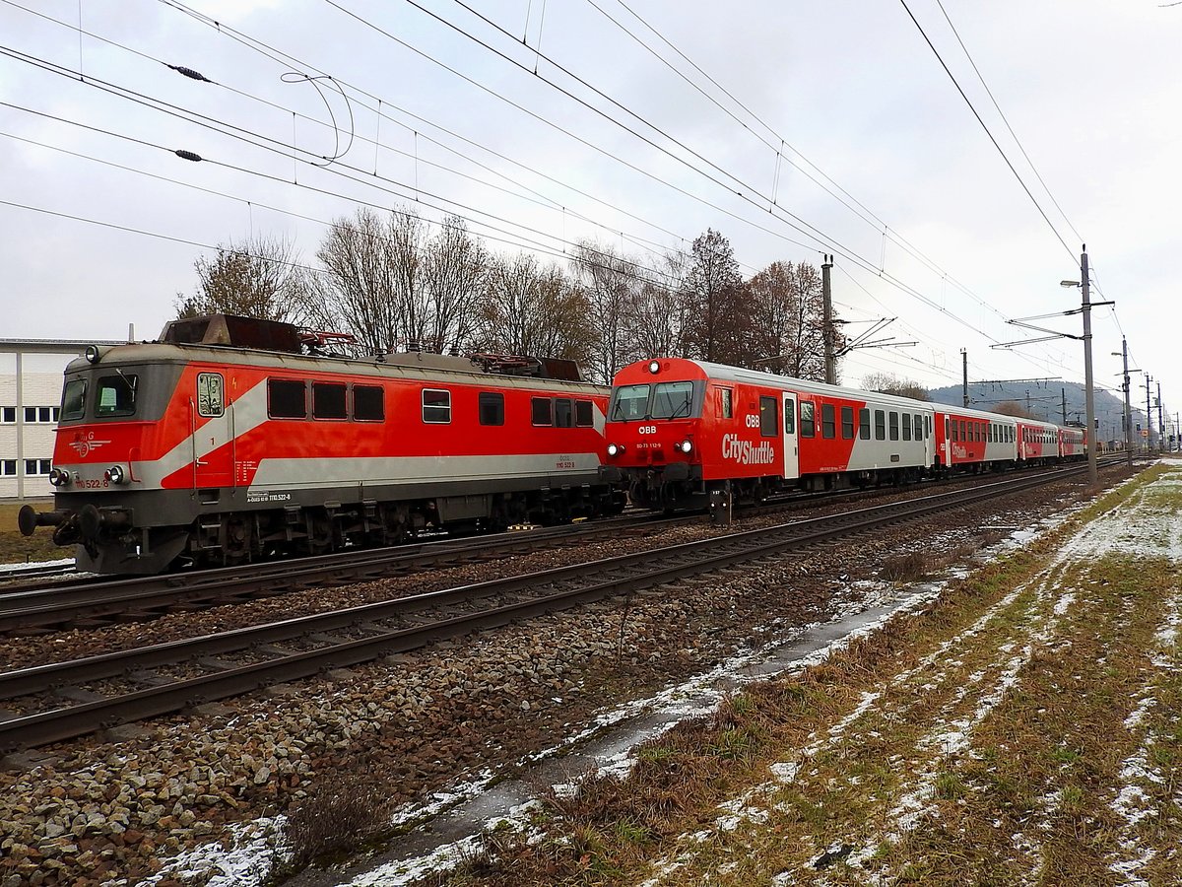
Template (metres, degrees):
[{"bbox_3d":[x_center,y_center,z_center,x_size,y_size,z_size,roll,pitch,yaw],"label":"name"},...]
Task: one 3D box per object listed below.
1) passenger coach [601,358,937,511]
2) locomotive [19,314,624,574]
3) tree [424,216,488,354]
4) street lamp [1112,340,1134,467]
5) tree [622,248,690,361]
[{"bbox_3d":[8.539,-0.117,30.681,2.850,4.100,26.400,-2,-2,35],"label":"passenger coach"},{"bbox_3d":[-4.240,0.034,21.110,2.950,4.700,17.500,-2,-2,36],"label":"locomotive"},{"bbox_3d":[-7.383,-4.516,45.000,3.600,15.800,3.600,-1,-1,0],"label":"tree"},{"bbox_3d":[41.654,-3.115,64.000,1.200,10.000,0.400,-2,-2,36],"label":"street lamp"},{"bbox_3d":[4.330,-4.859,55.000,4.600,16.200,4.600,-1,-1,0],"label":"tree"}]

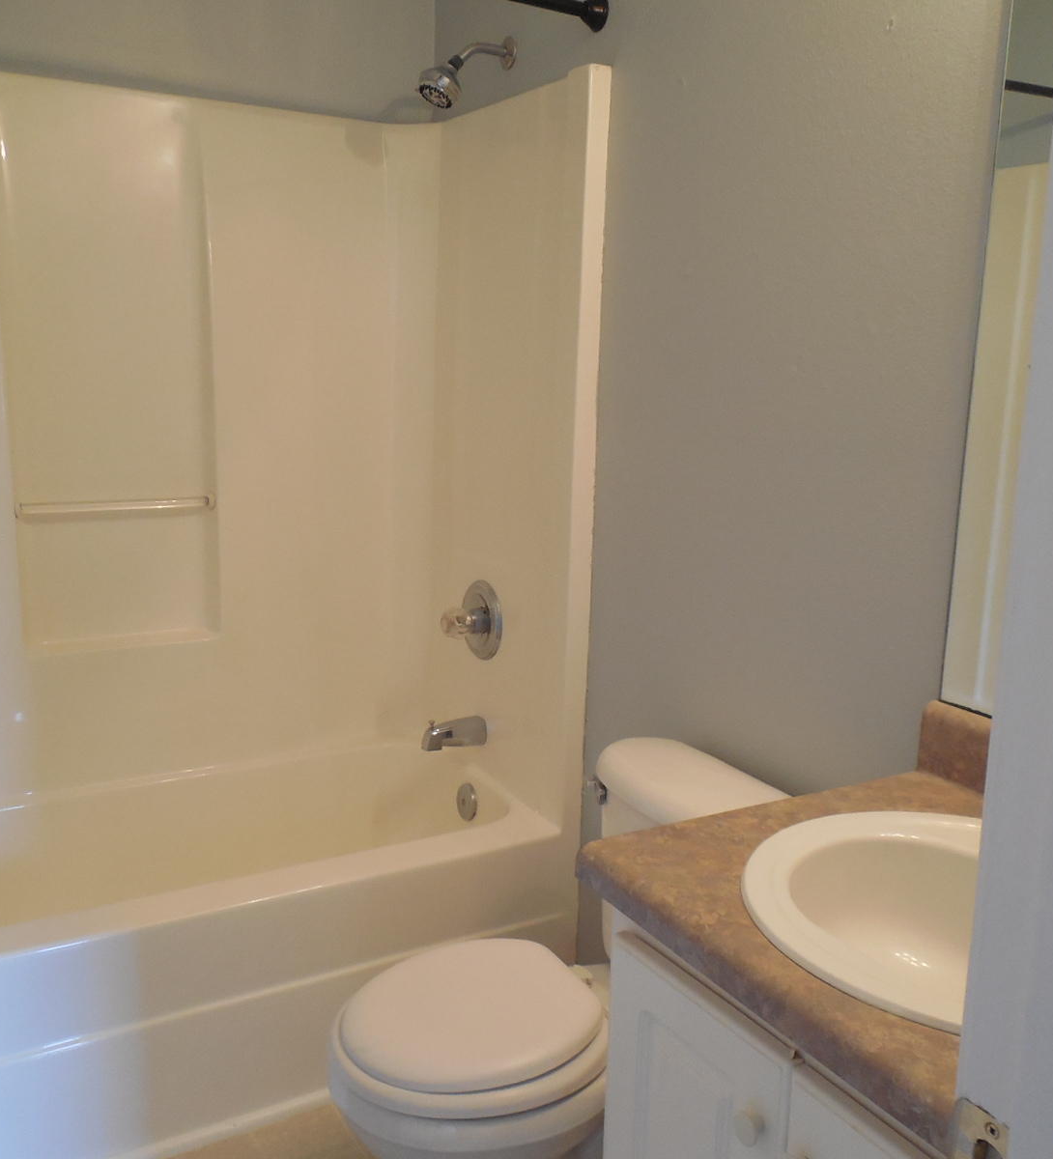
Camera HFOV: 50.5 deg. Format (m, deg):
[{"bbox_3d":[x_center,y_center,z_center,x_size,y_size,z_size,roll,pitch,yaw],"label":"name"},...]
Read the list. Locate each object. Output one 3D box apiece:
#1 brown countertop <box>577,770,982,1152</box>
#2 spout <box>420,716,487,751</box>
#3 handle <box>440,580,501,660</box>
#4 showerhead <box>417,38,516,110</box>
[{"bbox_3d":[0.444,0.345,1.084,0.548,0.040,0.610,-5,12,-29],"label":"brown countertop"},{"bbox_3d":[-0.159,0.337,2.462,0.145,0.072,0.060,-5,12,-29],"label":"spout"},{"bbox_3d":[-0.136,0.093,2.430,0.102,0.178,0.178,-5,12,-29],"label":"handle"},{"bbox_3d":[-0.123,-1.025,2.249,0.198,0.156,0.078,-5,12,-29],"label":"showerhead"}]

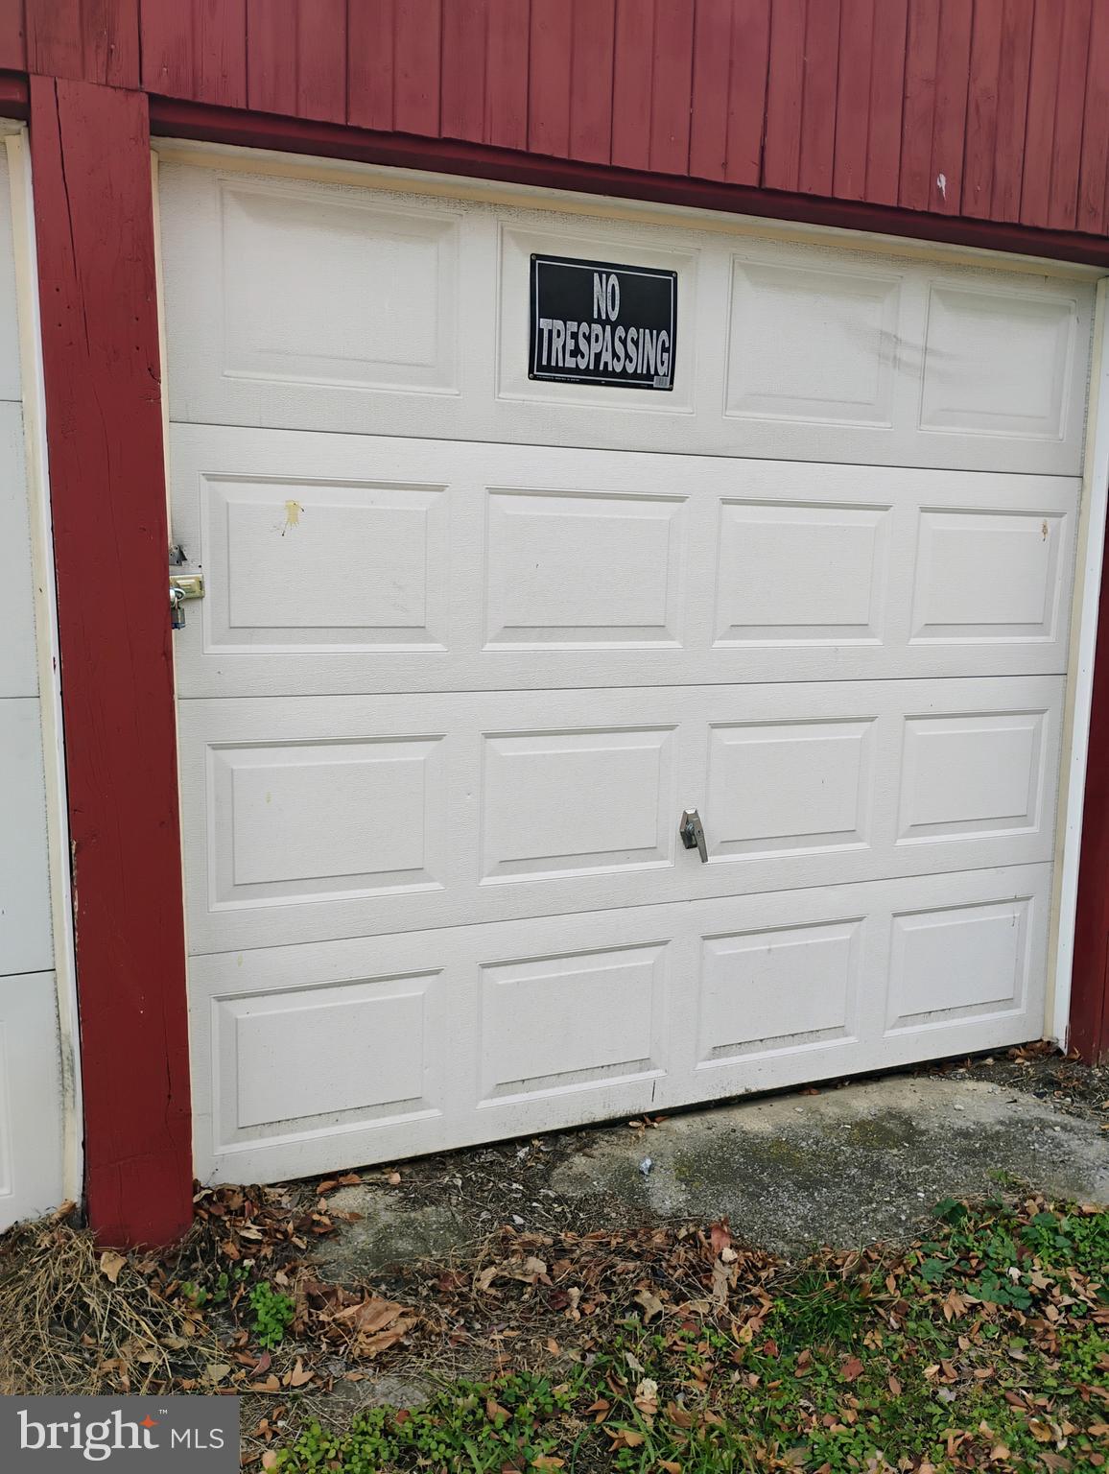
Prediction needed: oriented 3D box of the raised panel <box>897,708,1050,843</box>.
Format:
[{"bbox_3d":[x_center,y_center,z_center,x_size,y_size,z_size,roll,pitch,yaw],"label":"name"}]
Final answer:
[{"bbox_3d":[1.139,0.106,3.242,0.490,0.337,0.020,-3,10,-24],"label":"raised panel"}]

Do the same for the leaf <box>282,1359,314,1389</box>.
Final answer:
[{"bbox_3d":[-0.437,1.084,2.033,0.055,0.022,0.055,-1,9,-12],"label":"leaf"}]

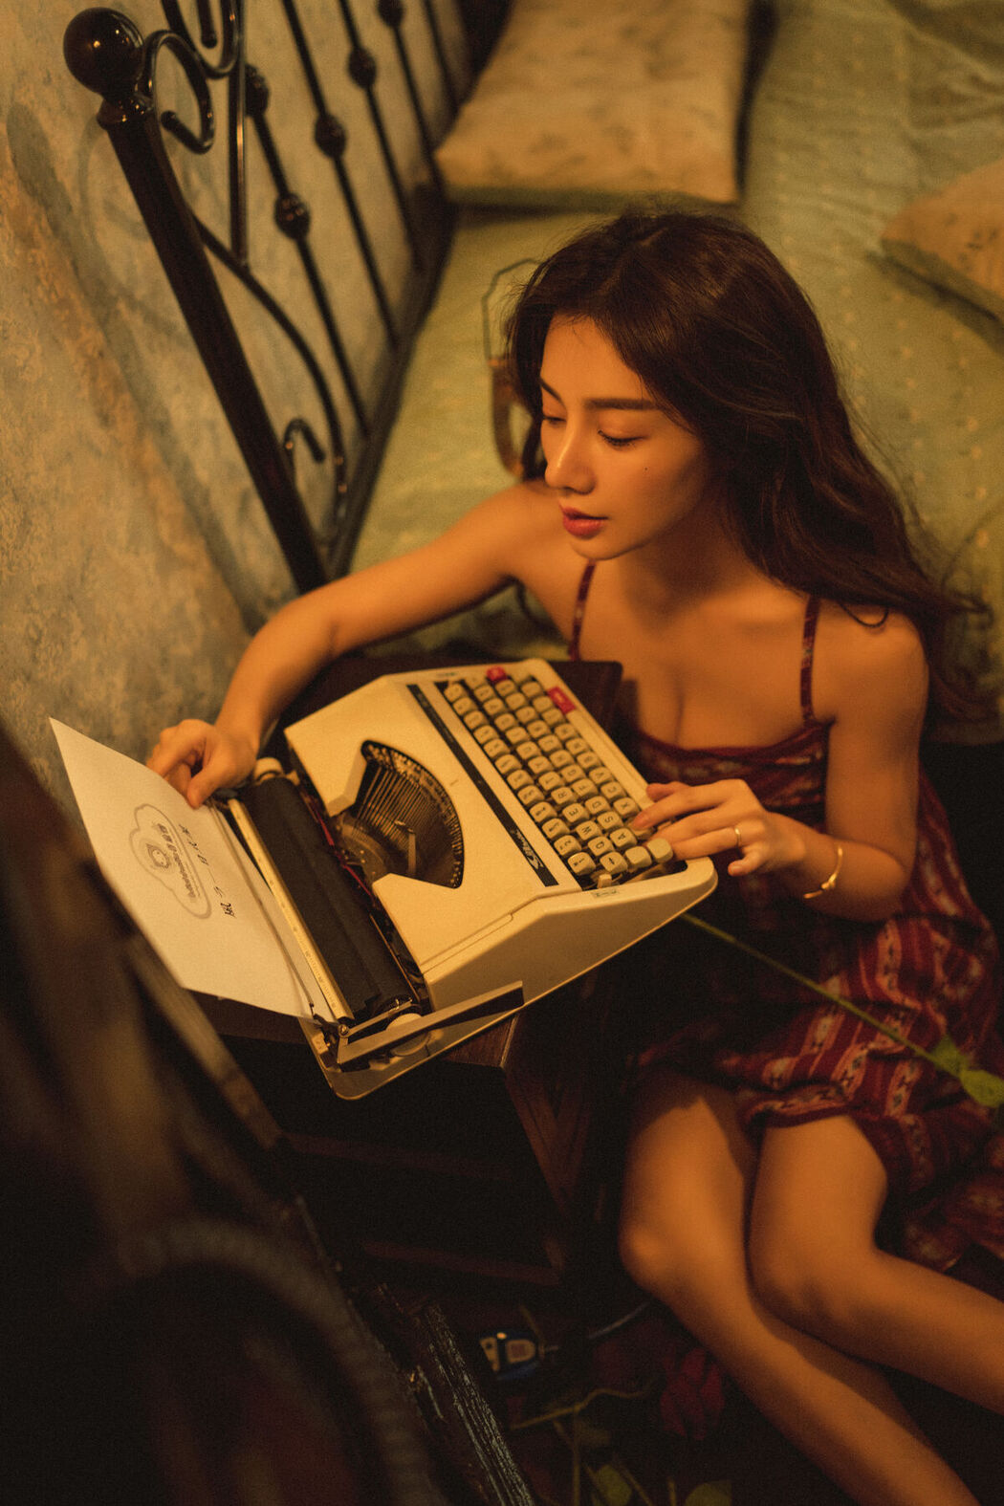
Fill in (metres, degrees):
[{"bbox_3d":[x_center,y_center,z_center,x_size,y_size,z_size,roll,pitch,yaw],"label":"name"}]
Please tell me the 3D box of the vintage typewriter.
[{"bbox_3d":[-0.041,0.061,1.076,0.318,0.097,0.314,-29,46,-8],"label":"vintage typewriter"}]

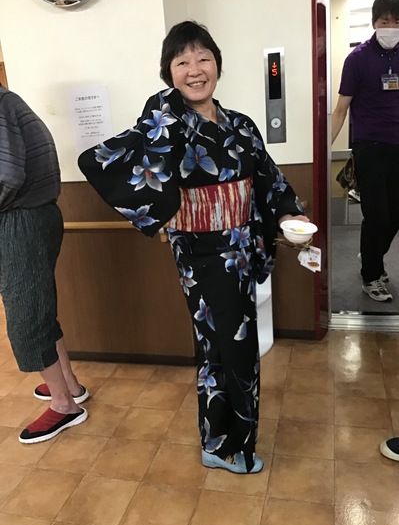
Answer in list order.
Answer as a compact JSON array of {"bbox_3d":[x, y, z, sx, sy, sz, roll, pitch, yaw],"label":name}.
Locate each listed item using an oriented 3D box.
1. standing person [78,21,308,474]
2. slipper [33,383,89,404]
[{"bbox_3d":[-0.013,0.022,1.591,0.710,1.530,0.440,-12,18,-26],"label":"standing person"},{"bbox_3d":[-0.674,0.620,2.323,0.283,0.080,0.105,0,16,15],"label":"slipper"}]

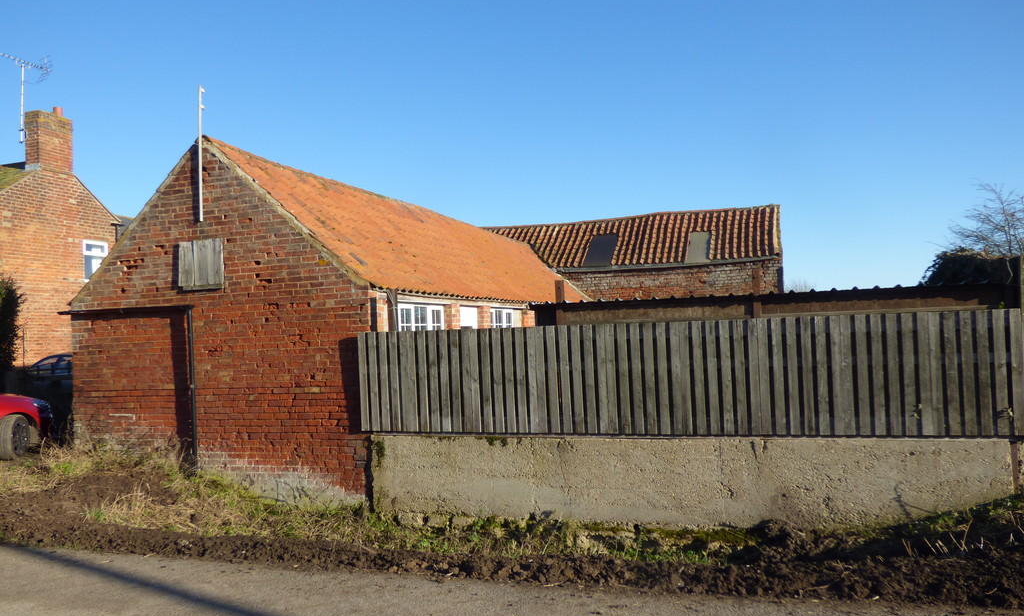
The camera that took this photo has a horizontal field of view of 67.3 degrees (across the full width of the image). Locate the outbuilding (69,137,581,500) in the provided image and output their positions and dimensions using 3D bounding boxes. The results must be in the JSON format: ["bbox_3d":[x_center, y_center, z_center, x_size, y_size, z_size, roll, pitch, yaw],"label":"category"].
[{"bbox_3d":[-1.733,0.195,16.657,4.970,4.730,13.820,-3,-2,19],"label":"outbuilding"}]

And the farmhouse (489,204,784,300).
[{"bbox_3d":[3.191,-0.116,23.947,9.950,5.400,3.850,-3,-2,19],"label":"farmhouse"}]

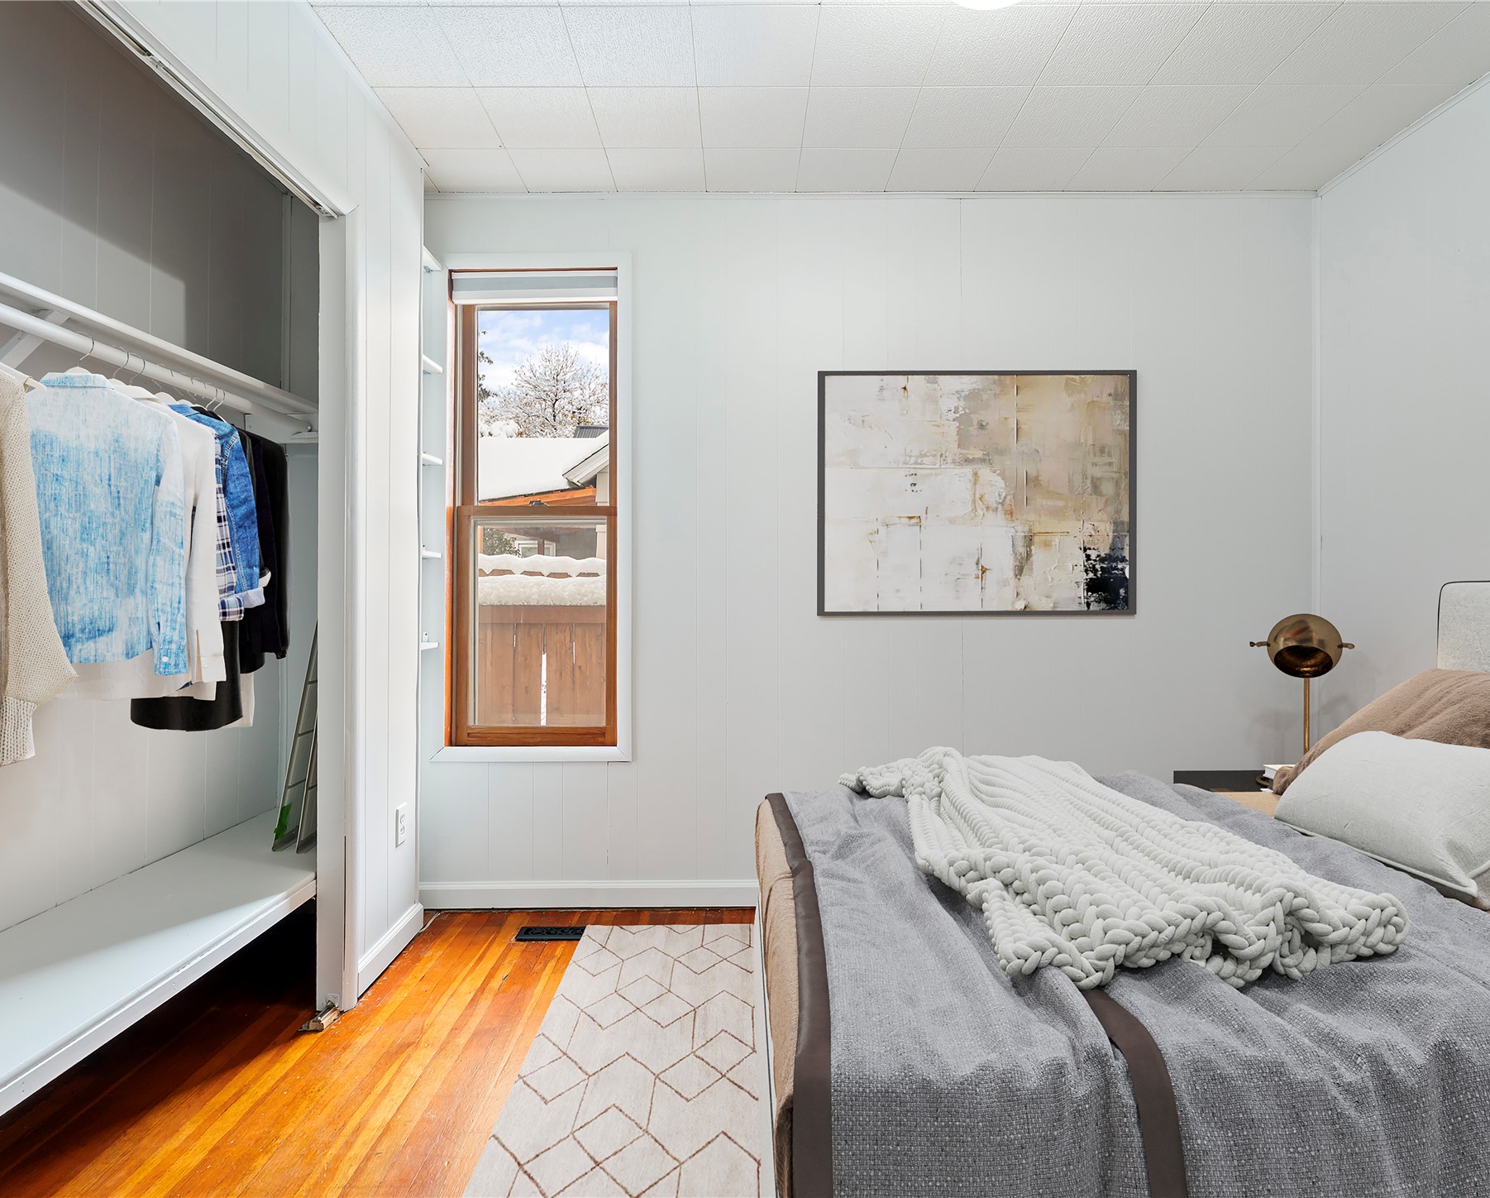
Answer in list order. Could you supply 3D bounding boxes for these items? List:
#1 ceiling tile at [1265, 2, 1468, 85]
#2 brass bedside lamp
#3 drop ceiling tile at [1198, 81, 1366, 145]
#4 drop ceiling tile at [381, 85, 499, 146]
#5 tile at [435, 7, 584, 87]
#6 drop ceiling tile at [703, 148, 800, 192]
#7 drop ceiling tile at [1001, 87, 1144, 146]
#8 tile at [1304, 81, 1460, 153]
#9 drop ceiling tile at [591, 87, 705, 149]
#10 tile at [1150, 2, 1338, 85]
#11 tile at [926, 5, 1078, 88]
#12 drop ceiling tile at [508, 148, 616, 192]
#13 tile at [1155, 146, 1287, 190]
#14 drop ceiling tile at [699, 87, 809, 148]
[{"bbox_3d":[1.547,-1.401,2.019,0.305,0.016,0.298,0,0,0],"label":"ceiling tile"},{"bbox_3d":[1.719,0.309,2.450,0.260,0.524,0.200,0,0,38],"label":"brass bedside lamp"},{"bbox_3d":[1.549,-1.402,2.313,0.305,0.018,0.297,0,0,0],"label":"drop ceiling tile"},{"bbox_3d":[-0.880,-1.397,2.318,0.285,0.018,0.305,0,1,0],"label":"drop ceiling tile"},{"bbox_3d":[-0.586,-1.395,2.016,0.305,0.016,0.298,0,0,0],"label":"tile"},{"bbox_3d":[0.023,-1.399,2.600,0.305,0.016,0.267,0,0,0],"label":"drop ceiling tile"},{"bbox_3d":[0.939,-1.400,2.312,0.305,0.018,0.297,0,0,0],"label":"drop ceiling tile"},{"bbox_3d":[1.839,-1.403,2.313,0.276,0.018,0.297,0,0,0],"label":"tile"},{"bbox_3d":[-0.282,-1.397,2.315,0.305,0.016,0.301,0,0,0],"label":"drop ceiling tile"},{"bbox_3d":[1.244,-1.400,2.016,0.305,0.018,0.297,0,0,0],"label":"tile"},{"bbox_3d":[0.633,-1.391,2.010,0.305,0.018,0.305,0,1,0],"label":"tile"},{"bbox_3d":[-0.587,-1.397,2.599,0.305,0.016,0.267,0,0,0],"label":"drop ceiling tile"},{"bbox_3d":[1.548,-1.403,2.601,0.305,0.018,0.279,0,0,0],"label":"tile"},{"bbox_3d":[0.023,-1.398,2.316,0.305,0.016,0.301,0,0,0],"label":"drop ceiling tile"}]

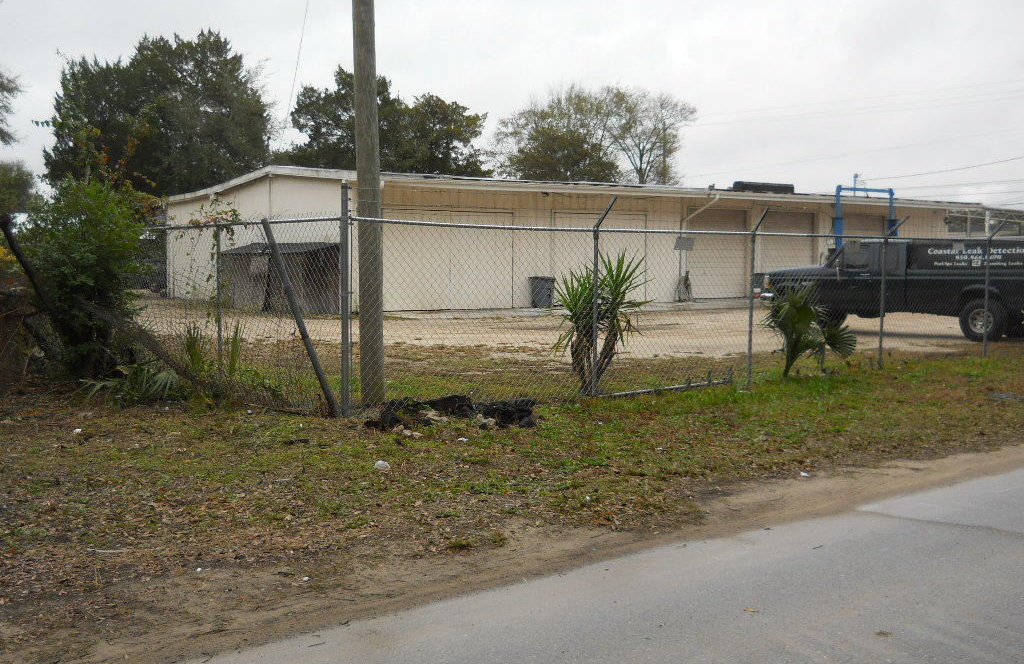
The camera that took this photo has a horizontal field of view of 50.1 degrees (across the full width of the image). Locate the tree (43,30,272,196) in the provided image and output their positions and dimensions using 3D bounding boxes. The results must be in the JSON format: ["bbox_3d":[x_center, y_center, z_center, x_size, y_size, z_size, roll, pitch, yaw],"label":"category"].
[{"bbox_3d":[-15.196,-7.335,47.091,9.600,11.080,9.400,0,4,0],"label":"tree"}]

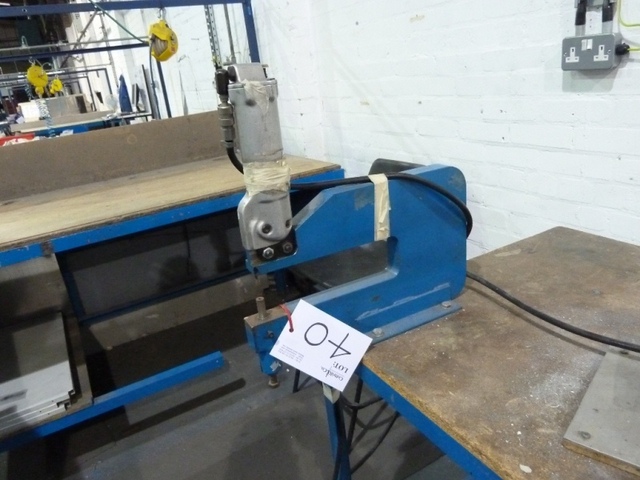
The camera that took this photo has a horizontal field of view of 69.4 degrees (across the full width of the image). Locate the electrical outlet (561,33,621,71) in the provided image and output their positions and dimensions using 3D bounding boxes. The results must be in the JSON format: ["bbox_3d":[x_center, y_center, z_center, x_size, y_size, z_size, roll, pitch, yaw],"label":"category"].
[{"bbox_3d":[0.753,-0.522,1.283,0.042,0.086,0.145,-20,25,-27],"label":"electrical outlet"}]

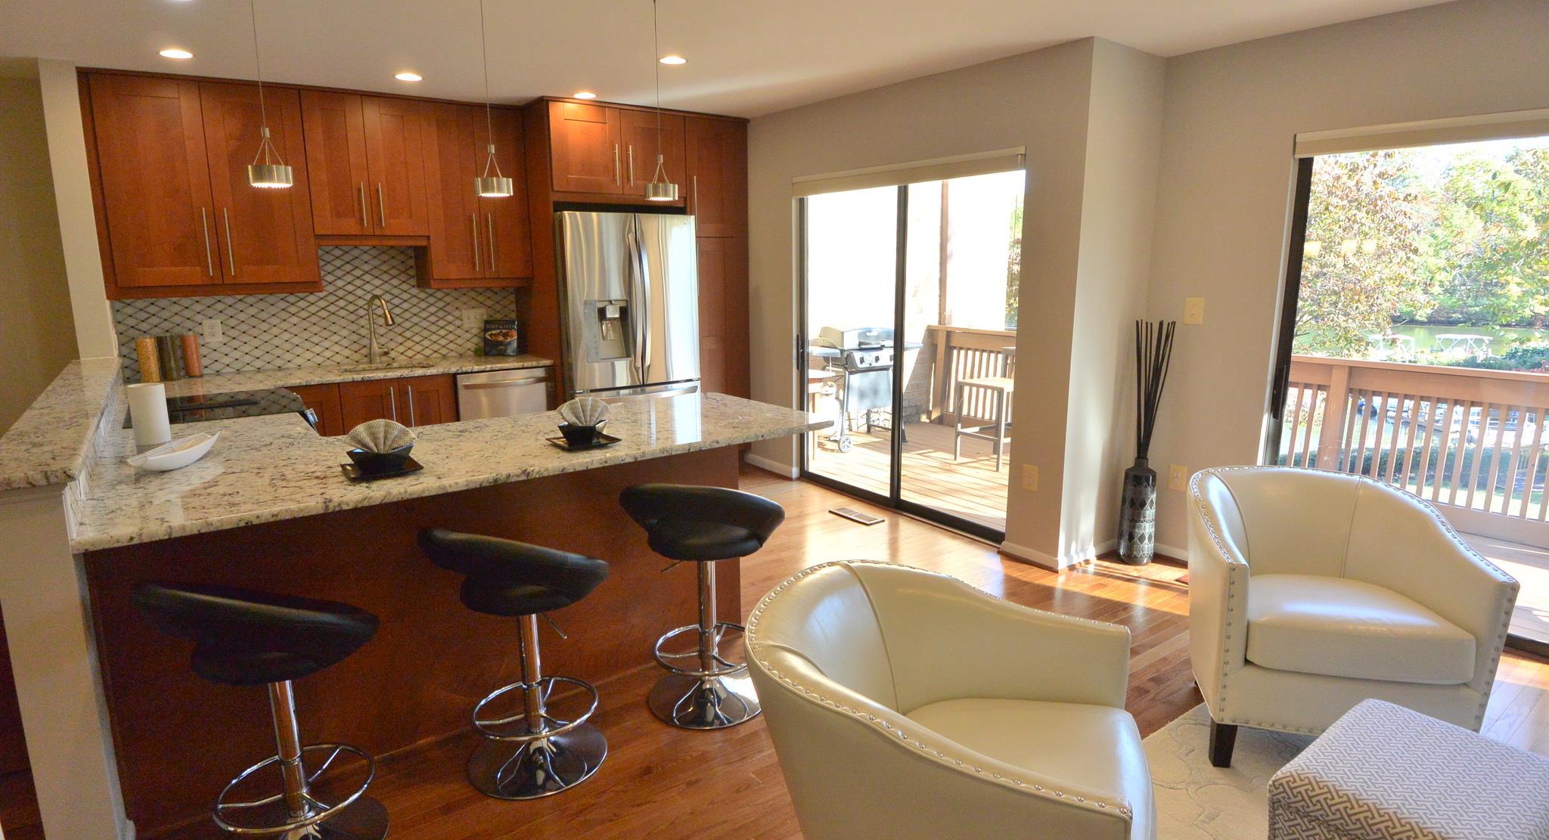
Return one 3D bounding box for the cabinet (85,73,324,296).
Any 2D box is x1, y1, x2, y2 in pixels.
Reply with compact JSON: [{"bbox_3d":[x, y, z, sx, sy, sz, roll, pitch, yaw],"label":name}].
[{"bbox_3d":[-2.956,-1.198,4.062,0.940,1.075,0.340,-8,14,-35],"label":"cabinet"}]

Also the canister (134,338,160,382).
[{"bbox_3d":[-3.226,-0.307,3.990,0.082,0.222,0.082,-8,14,-37],"label":"canister"}]

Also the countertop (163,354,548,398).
[{"bbox_3d":[-2.389,-0.268,4.444,2.130,0.040,0.655,-8,14,-35],"label":"countertop"}]

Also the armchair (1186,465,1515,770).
[{"bbox_3d":[1.717,0.605,2.523,0.697,0.773,0.707,2,12,13],"label":"armchair"}]

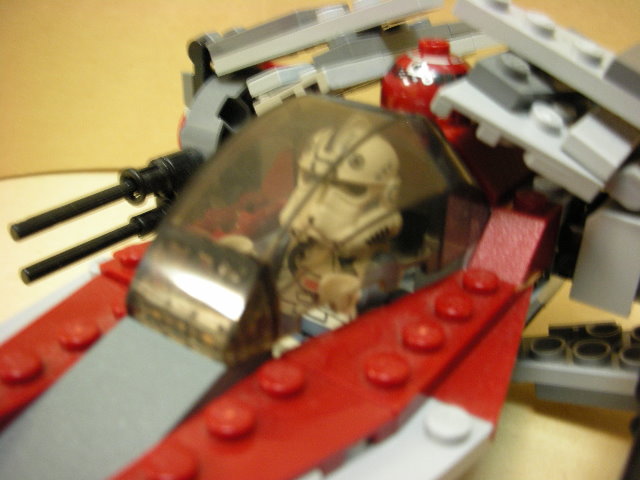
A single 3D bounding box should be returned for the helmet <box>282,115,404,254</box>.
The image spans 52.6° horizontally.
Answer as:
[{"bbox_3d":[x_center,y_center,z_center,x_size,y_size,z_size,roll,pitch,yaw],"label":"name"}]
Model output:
[{"bbox_3d":[0.003,-0.009,0.092,0.013,0.015,0.015,16,30,34],"label":"helmet"}]

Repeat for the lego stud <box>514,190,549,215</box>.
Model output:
[{"bbox_3d":[0.031,-0.006,0.097,0.005,0.002,0.005,16,30,34],"label":"lego stud"}]

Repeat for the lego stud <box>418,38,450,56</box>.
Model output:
[{"bbox_3d":[0.018,-0.031,0.103,0.005,0.002,0.005,16,30,34],"label":"lego stud"}]

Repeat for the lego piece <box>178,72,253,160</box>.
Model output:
[{"bbox_3d":[-0.016,-0.020,0.109,0.008,0.013,0.013,16,30,34],"label":"lego piece"}]

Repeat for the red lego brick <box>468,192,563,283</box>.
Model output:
[{"bbox_3d":[0.029,0.000,0.096,0.008,0.011,0.016,16,30,34],"label":"red lego brick"}]

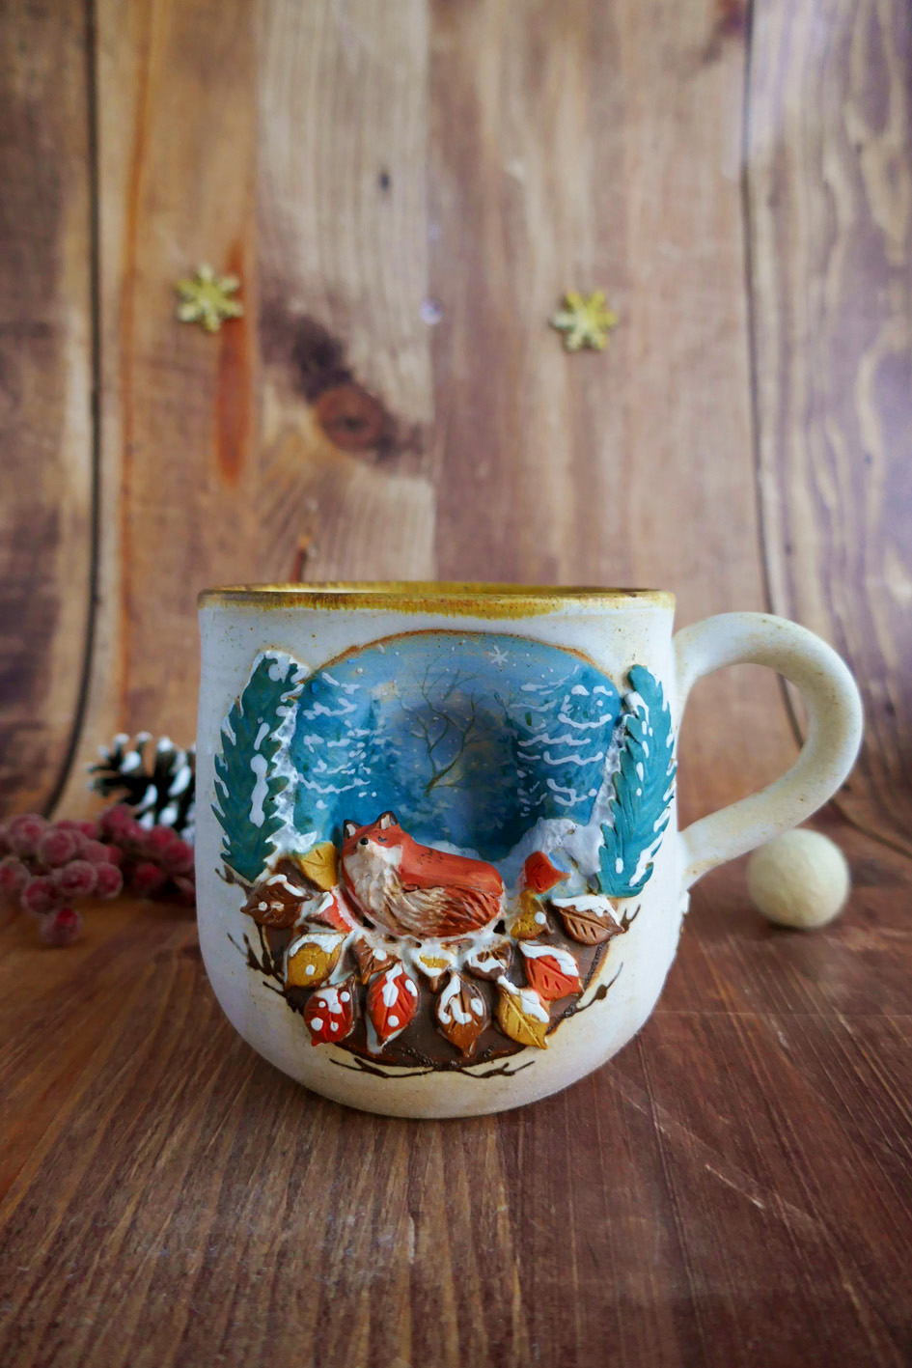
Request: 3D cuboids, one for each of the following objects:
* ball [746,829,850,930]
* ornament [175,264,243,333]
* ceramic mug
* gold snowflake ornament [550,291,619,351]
[{"bbox_3d":[0.088,0.050,0.245,0.025,0.025,0.025,0,8,0],"label":"ball"},{"bbox_3d":[-0.109,-0.170,0.418,0.029,0.030,0.004,-1,-3,-8],"label":"ornament"},{"bbox_3d":[0.014,0.025,0.188,0.130,0.089,0.097,0,8,-3],"label":"ceramic mug"},{"bbox_3d":[0.060,-0.170,0.446,0.031,0.028,0.004,-1,-3,-8],"label":"gold snowflake ornament"}]

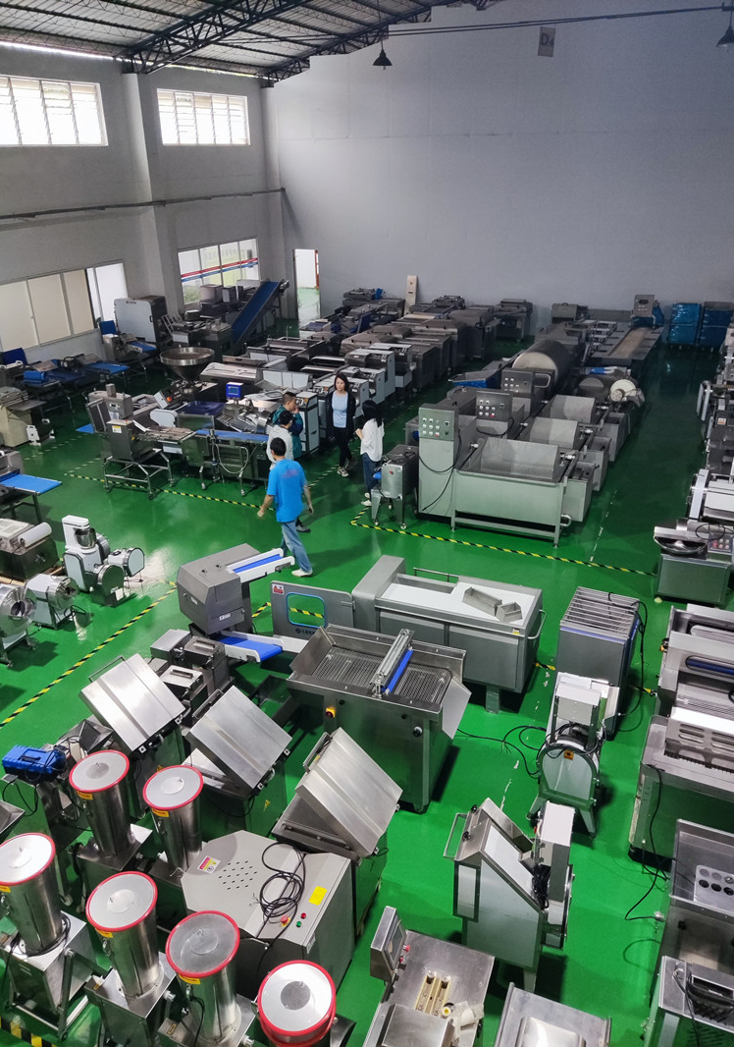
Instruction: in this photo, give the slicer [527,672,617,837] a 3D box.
[{"bbox_3d":[1.600,1.655,5.794,0.500,1.230,0.730,10,28,21],"label":"slicer"}]

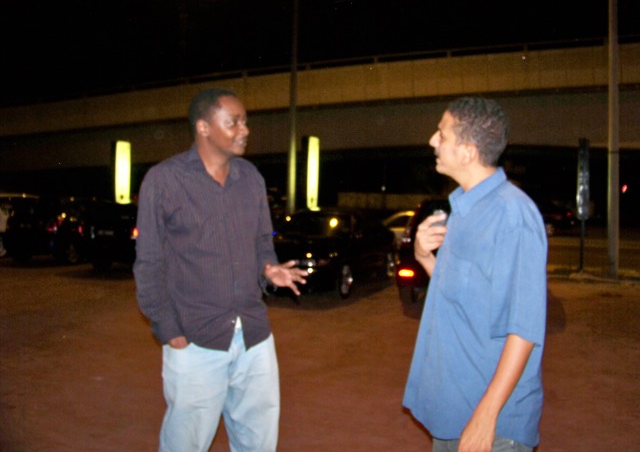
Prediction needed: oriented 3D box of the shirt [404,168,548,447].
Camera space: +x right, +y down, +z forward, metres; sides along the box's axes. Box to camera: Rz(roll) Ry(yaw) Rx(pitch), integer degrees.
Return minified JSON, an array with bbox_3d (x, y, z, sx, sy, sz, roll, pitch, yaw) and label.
[{"bbox_3d":[0.478,0.244,1.850,0.340,0.800,0.490,0,2,-25],"label":"shirt"}]

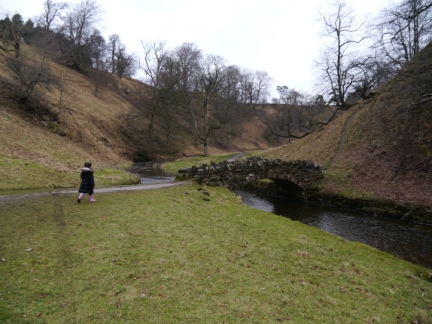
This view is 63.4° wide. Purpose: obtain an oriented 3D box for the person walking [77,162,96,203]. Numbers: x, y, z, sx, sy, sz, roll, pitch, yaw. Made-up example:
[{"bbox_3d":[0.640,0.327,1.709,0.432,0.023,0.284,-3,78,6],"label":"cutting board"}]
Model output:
[{"bbox_3d":[-3.930,0.620,10.600,0.450,1.220,0.400,-1,2,-42],"label":"person walking"}]

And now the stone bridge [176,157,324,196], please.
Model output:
[{"bbox_3d":[1.890,0.790,18.200,7.600,2.130,2.400,-1,2,-25],"label":"stone bridge"}]

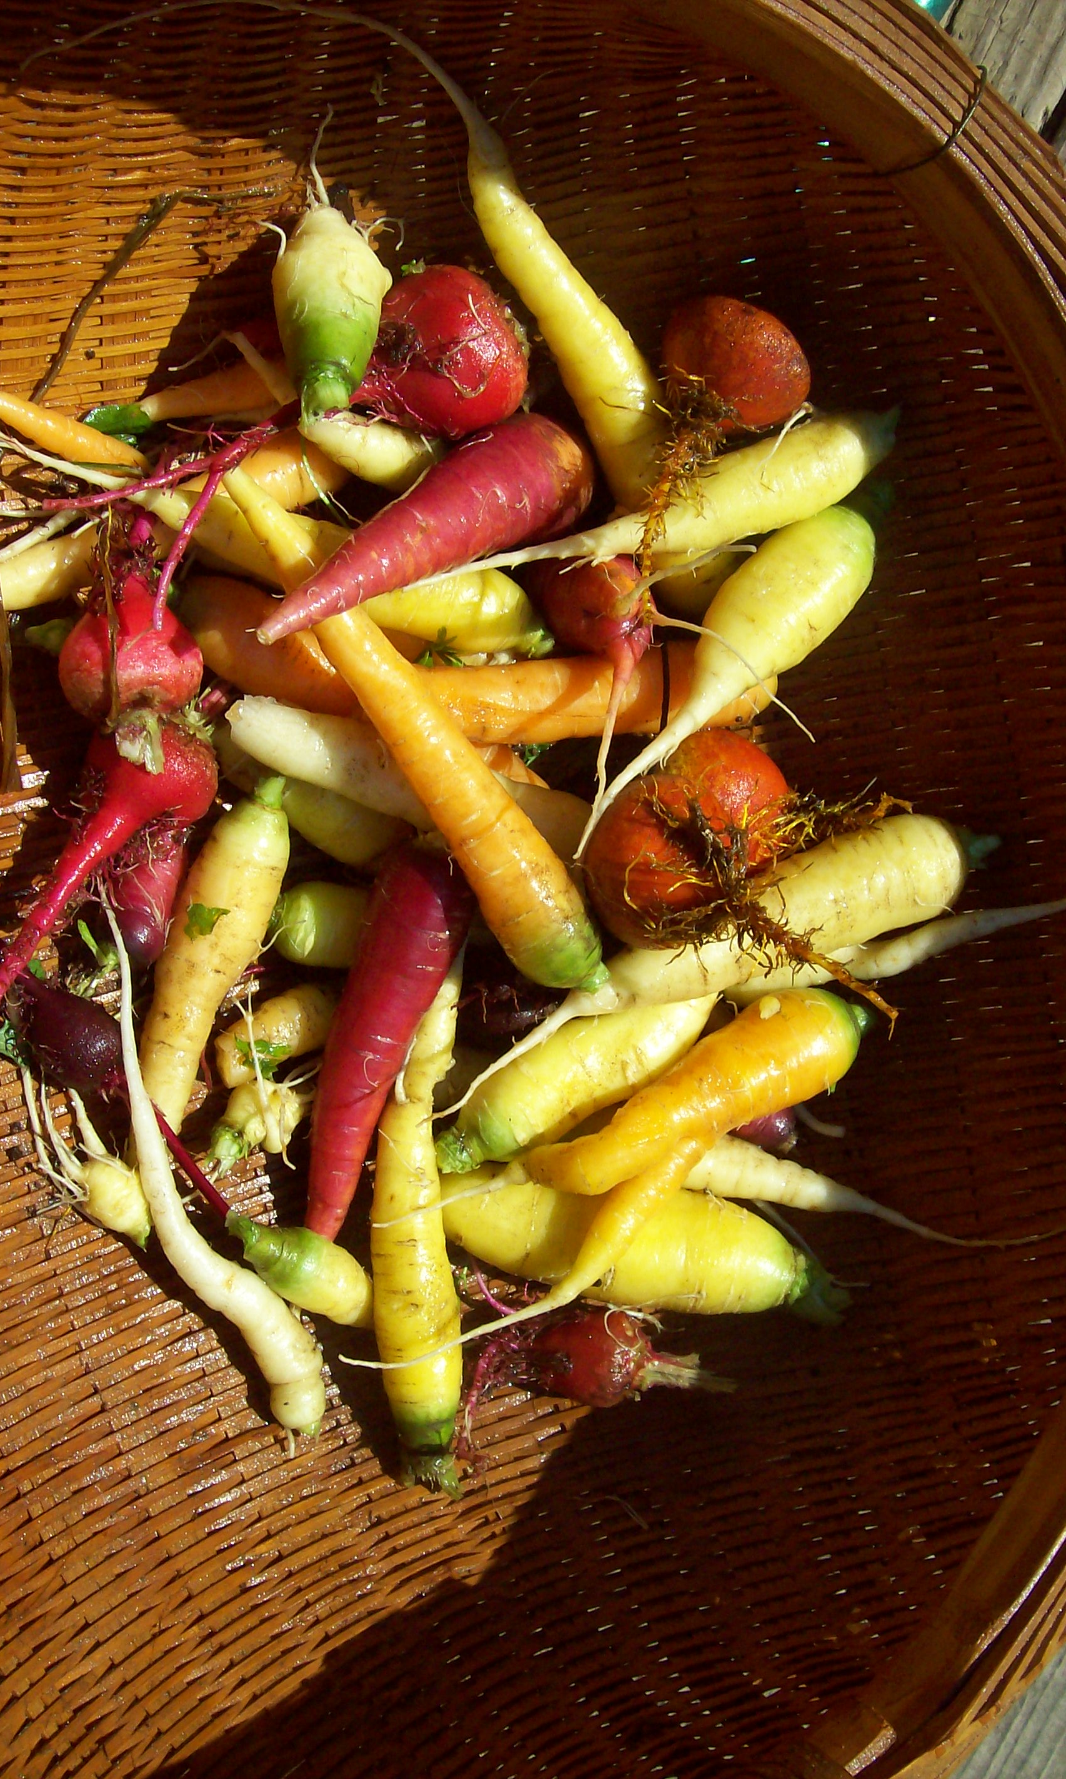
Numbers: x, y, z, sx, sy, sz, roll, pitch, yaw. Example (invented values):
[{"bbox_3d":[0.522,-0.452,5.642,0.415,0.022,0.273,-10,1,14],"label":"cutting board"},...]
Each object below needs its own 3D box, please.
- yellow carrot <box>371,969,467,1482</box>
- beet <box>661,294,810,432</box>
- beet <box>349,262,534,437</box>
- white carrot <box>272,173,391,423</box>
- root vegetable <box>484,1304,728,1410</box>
[{"bbox_3d":[-0.034,0.104,0.572,0.030,0.029,0.167,3,92,0],"label":"yellow carrot"},{"bbox_3d":[0.062,-0.162,0.568,0.045,0.044,0.044,27,98,3],"label":"beet"},{"bbox_3d":[-0.027,-0.165,0.568,0.051,0.051,0.052,-18,85,0],"label":"beet"},{"bbox_3d":[-0.060,-0.176,0.552,0.035,0.035,0.076,-2,93,0],"label":"white carrot"},{"bbox_3d":[0.025,0.164,0.642,0.089,0.031,0.035,3,76,3],"label":"root vegetable"}]

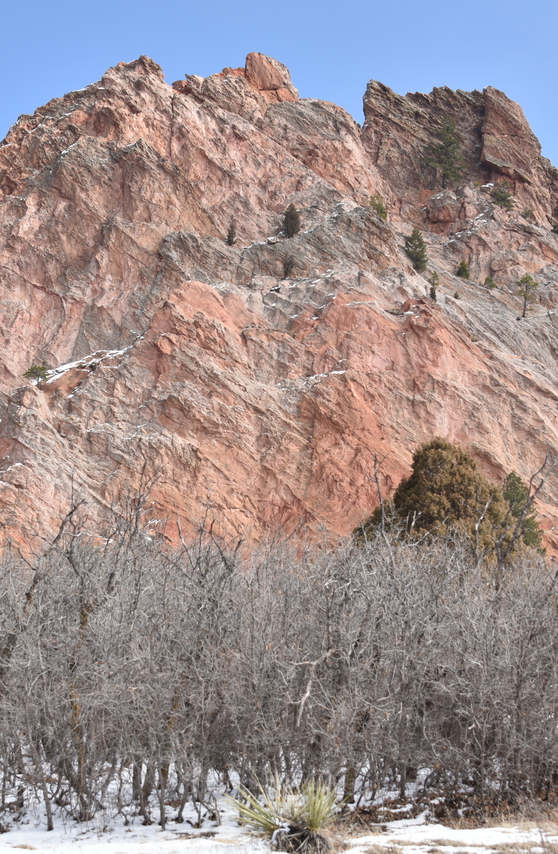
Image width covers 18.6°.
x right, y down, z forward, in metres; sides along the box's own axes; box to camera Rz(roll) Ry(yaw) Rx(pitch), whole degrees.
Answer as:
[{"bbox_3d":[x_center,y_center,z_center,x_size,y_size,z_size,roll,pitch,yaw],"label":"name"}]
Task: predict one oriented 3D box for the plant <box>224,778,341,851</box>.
[{"bbox_3d":[0.026,2.497,11.000,0.741,0.408,0.704,0,-6,0],"label":"plant"}]

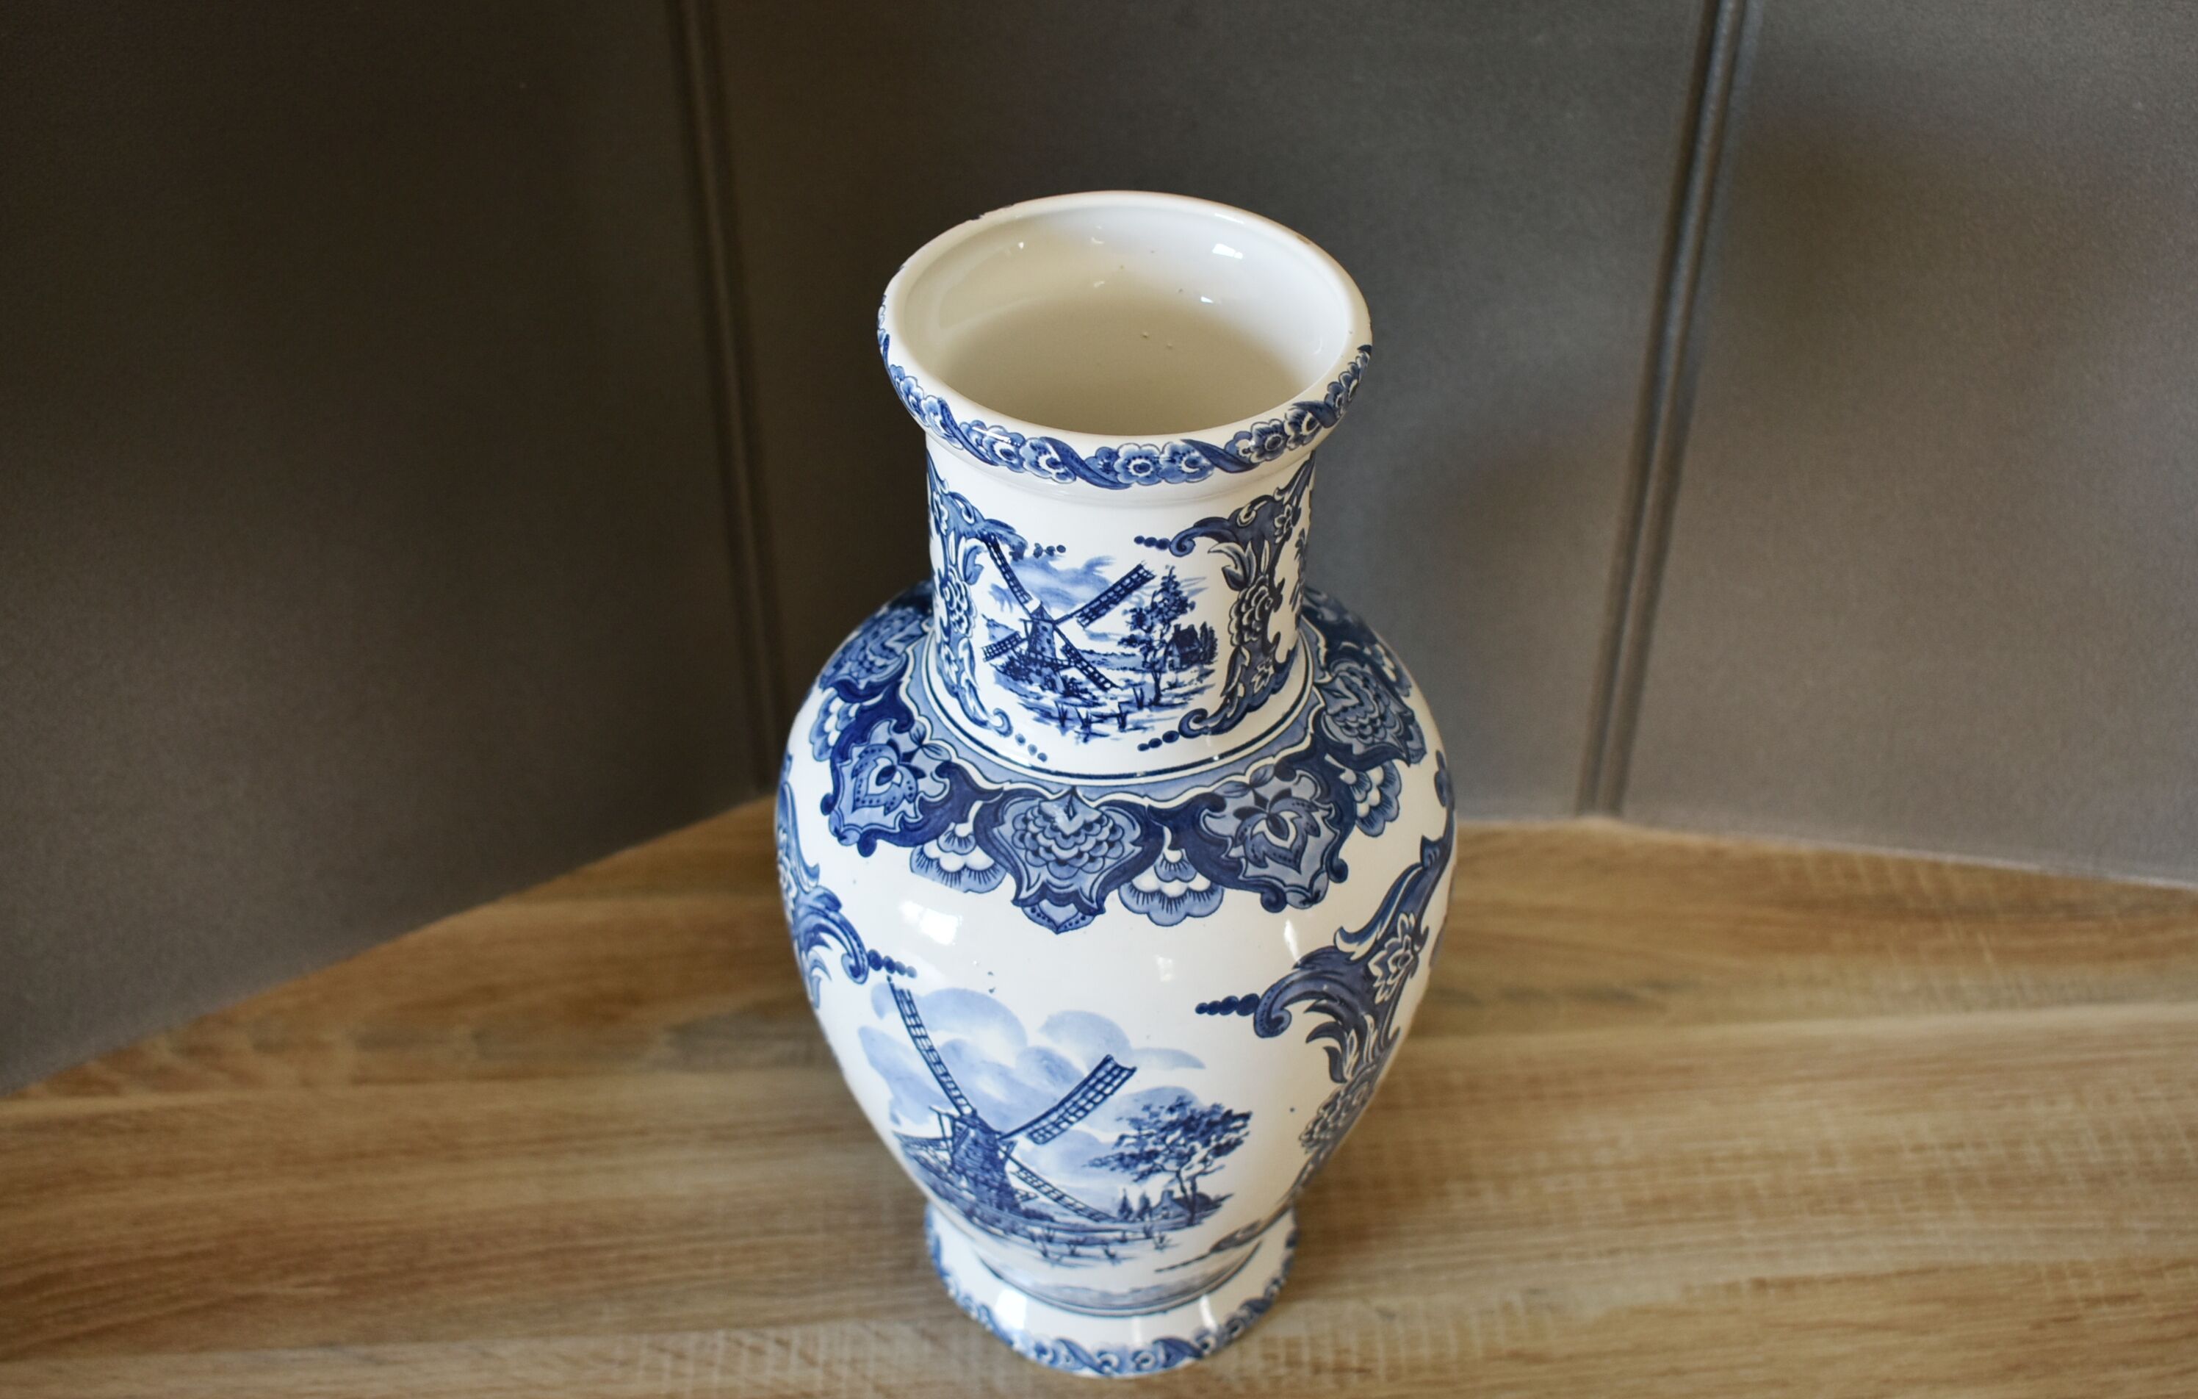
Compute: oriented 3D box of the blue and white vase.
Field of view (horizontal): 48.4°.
[{"bbox_3d":[0.005,0.035,0.617,0.168,0.310,0.168,5,41,6],"label":"blue and white vase"}]

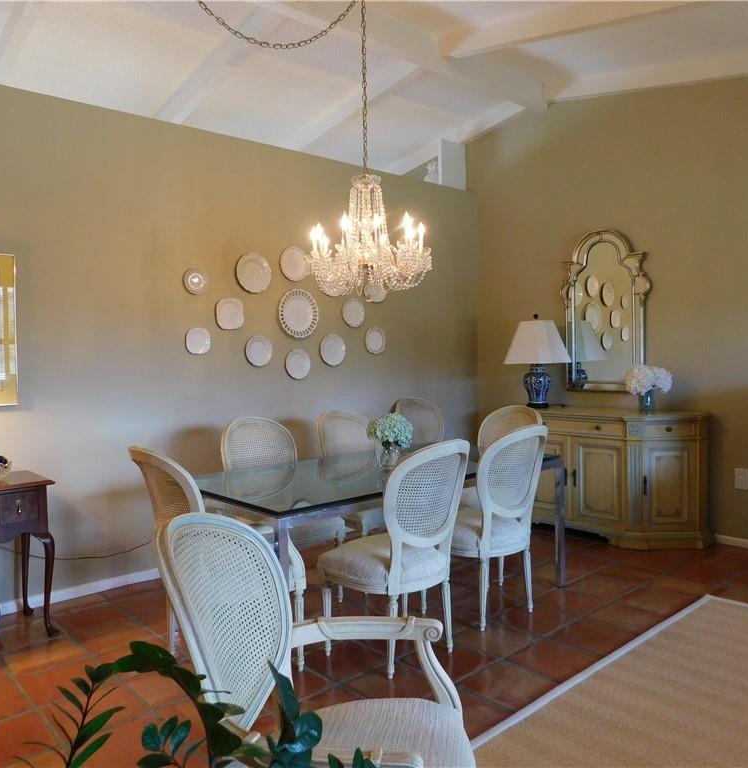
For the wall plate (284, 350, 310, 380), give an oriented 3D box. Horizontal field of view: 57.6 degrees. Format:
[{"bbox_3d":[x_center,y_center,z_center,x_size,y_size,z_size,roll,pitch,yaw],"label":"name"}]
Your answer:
[{"bbox_3d":[-0.515,-0.135,4.653,0.207,0.212,0.025,-3,4,-42],"label":"wall plate"}]

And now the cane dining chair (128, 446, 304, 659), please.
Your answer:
[{"bbox_3d":[-0.665,0.721,2.870,0.600,0.960,0.610,-3,4,-42],"label":"cane dining chair"}]

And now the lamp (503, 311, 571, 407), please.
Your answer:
[{"bbox_3d":[1.260,-0.187,5.226,0.430,0.700,0.430,-3,4,-42],"label":"lamp"}]

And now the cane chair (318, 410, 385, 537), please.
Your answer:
[{"bbox_3d":[-0.035,0.634,4.032,0.533,0.982,0.520,2,4,45],"label":"cane chair"}]

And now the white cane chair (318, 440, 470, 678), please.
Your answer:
[{"bbox_3d":[0.107,0.680,2.927,0.520,0.982,0.533,-3,3,-42],"label":"white cane chair"}]

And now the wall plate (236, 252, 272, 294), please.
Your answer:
[{"bbox_3d":[-0.771,-0.715,4.395,0.264,0.259,0.025,-3,4,-42],"label":"wall plate"}]

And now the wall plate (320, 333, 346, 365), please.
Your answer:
[{"bbox_3d":[-0.289,-0.245,4.884,0.240,0.240,0.030,-3,3,-42],"label":"wall plate"}]

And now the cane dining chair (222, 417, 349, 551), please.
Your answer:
[{"bbox_3d":[-0.476,0.676,3.609,0.525,0.968,0.541,-3,4,-42],"label":"cane dining chair"}]

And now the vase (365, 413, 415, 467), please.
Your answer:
[{"bbox_3d":[0.084,0.291,3.563,0.240,0.285,0.240,-1,3,0],"label":"vase"}]

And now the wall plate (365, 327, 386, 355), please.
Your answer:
[{"bbox_3d":[0.015,-0.326,5.159,0.207,0.207,0.030,-3,3,-42],"label":"wall plate"}]

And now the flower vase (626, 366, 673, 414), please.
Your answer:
[{"bbox_3d":[1.865,0.037,4.623,0.280,0.330,0.310,-3,3,-42],"label":"flower vase"}]

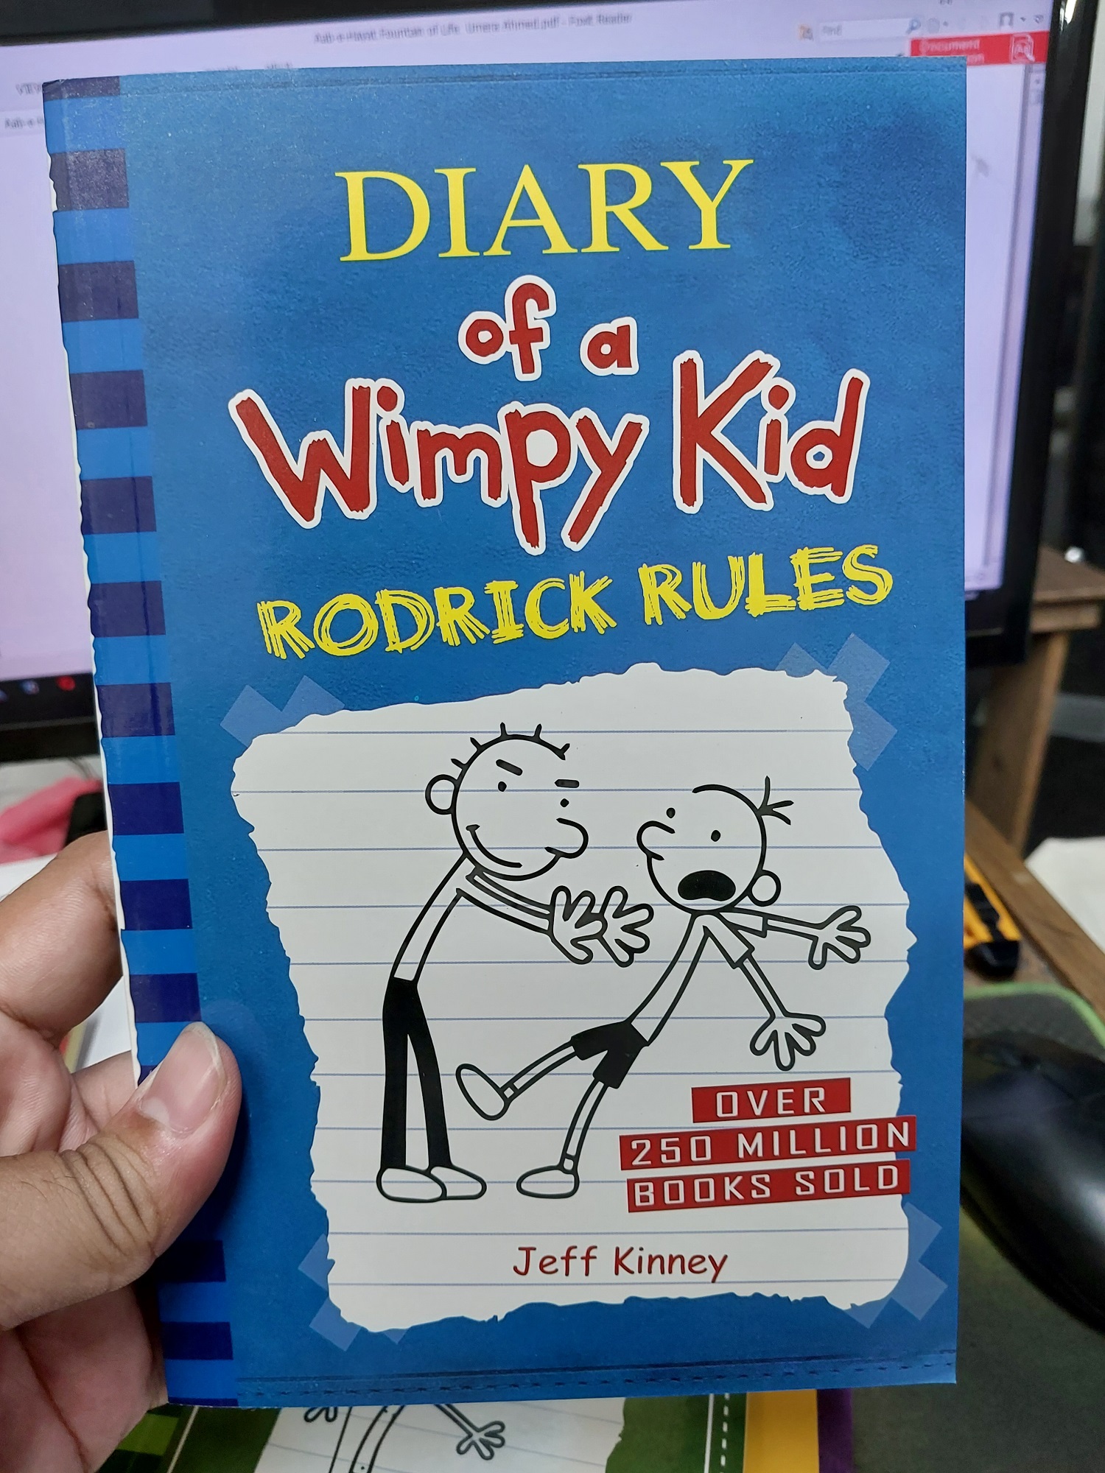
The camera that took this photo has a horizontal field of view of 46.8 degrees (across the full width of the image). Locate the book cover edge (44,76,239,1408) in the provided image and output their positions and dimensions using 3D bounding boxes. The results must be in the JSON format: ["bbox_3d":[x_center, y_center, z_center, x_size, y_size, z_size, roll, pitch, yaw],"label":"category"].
[{"bbox_3d":[-0.061,0.008,0.196,0.011,0.202,0.009,-2,9,0],"label":"book cover edge"}]

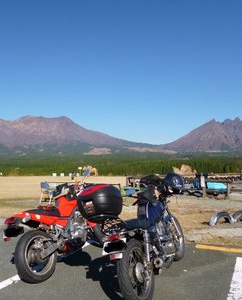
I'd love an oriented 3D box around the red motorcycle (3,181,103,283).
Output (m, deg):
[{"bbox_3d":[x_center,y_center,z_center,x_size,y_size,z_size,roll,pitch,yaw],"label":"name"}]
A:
[{"bbox_3d":[-0.734,1.036,3.974,0.800,1.150,2.100,-12,-7,26],"label":"red motorcycle"}]

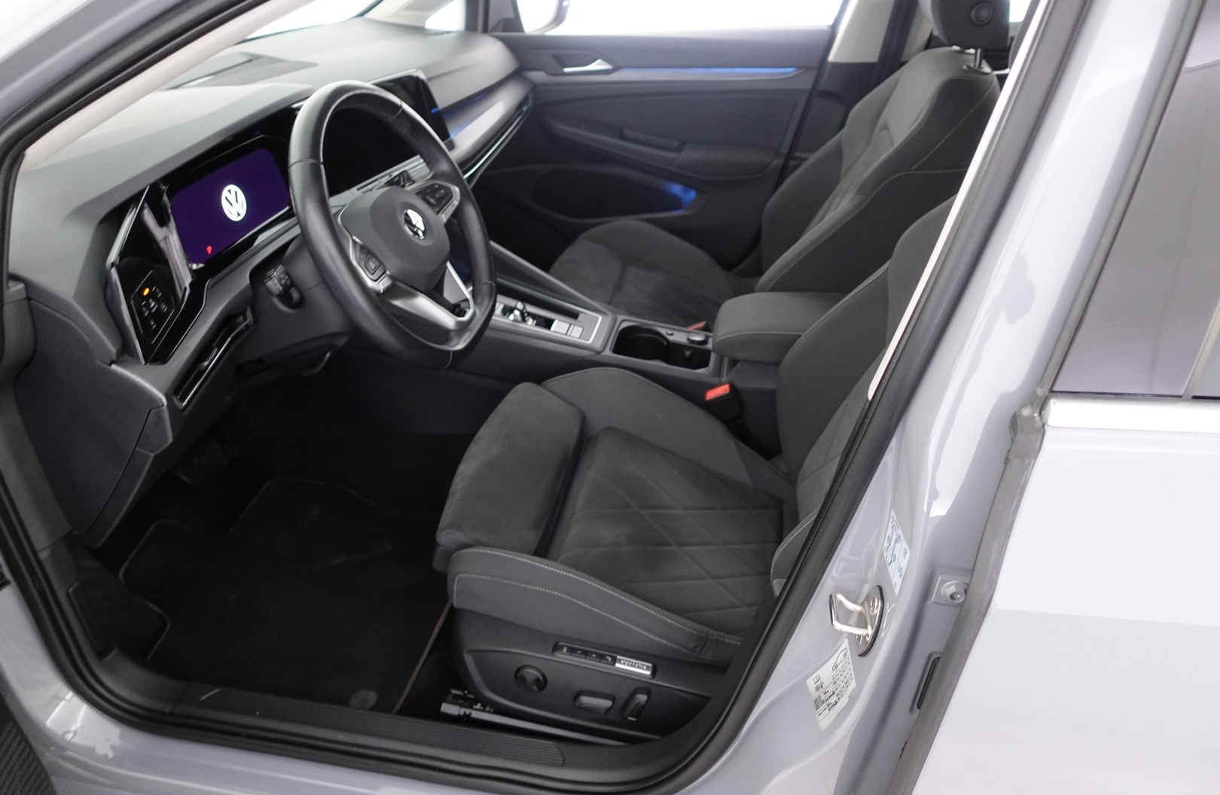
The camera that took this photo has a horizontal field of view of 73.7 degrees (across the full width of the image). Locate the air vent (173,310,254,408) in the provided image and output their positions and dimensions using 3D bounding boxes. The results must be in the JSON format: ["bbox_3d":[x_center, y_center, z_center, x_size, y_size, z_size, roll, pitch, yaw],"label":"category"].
[{"bbox_3d":[-0.422,-0.040,0.873,0.035,0.045,0.155,0,32,1],"label":"air vent"}]

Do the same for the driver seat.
[{"bbox_3d":[0.177,-0.043,0.978,0.800,0.880,0.540,6,32,9],"label":"driver seat"}]

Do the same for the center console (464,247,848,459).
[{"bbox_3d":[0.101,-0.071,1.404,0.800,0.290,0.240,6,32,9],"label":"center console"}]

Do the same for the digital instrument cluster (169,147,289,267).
[{"bbox_3d":[-0.477,-0.249,1.034,0.020,0.088,0.230,-1,31,13],"label":"digital instrument cluster"}]

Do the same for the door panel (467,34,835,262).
[{"bbox_3d":[0.056,-0.580,1.925,0.840,0.560,0.130,6,32,9],"label":"door panel"}]

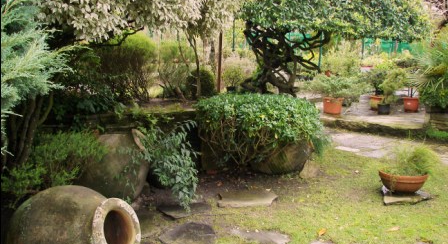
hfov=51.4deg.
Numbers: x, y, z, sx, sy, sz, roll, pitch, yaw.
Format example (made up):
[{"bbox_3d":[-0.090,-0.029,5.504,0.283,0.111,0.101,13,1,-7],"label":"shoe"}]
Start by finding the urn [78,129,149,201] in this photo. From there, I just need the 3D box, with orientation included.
[{"bbox_3d":[-1.131,0.436,4.728,0.820,0.730,0.730,-33,9,23],"label":"urn"}]

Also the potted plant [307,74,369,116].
[{"bbox_3d":[2.191,-0.535,8.994,1.200,0.770,0.950,0,10,0],"label":"potted plant"}]

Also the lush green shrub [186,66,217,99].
[{"bbox_3d":[-0.372,-0.638,7.706,0.480,0.520,0.480,0,10,0],"label":"lush green shrub"}]

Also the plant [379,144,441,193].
[{"bbox_3d":[1.947,0.455,4.904,0.550,0.420,0.500,0,10,0],"label":"plant"}]

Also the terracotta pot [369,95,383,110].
[{"bbox_3d":[3.125,-0.380,9.529,0.290,0.280,0.290,0,10,0],"label":"terracotta pot"}]

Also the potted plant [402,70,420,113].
[{"bbox_3d":[3.737,-0.612,9.285,0.380,0.820,0.380,0,10,0],"label":"potted plant"}]

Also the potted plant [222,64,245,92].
[{"bbox_3d":[0.190,-0.822,9.299,0.430,0.590,0.420,0,10,0],"label":"potted plant"}]

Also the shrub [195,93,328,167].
[{"bbox_3d":[0.454,0.072,5.953,1.600,0.850,1.150,0,10,0],"label":"shrub"}]

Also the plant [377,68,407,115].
[{"bbox_3d":[3.267,-0.598,9.033,0.600,0.880,0.550,0,10,0],"label":"plant"}]

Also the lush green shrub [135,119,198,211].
[{"bbox_3d":[-0.579,0.392,4.689,0.600,0.740,0.580,0,10,0],"label":"lush green shrub"}]

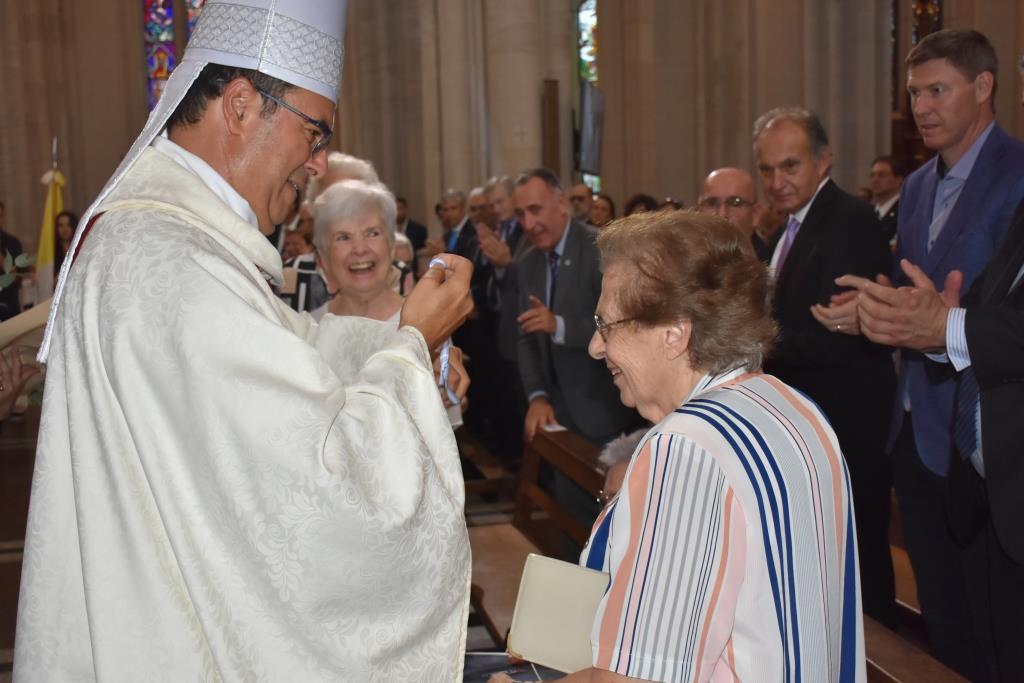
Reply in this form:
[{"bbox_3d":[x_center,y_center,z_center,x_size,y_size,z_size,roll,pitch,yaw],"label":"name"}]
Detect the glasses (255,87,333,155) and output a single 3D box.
[{"bbox_3d":[-0.293,-0.271,1.370,0.150,0.043,0.142,24,0,-12],"label":"glasses"}]

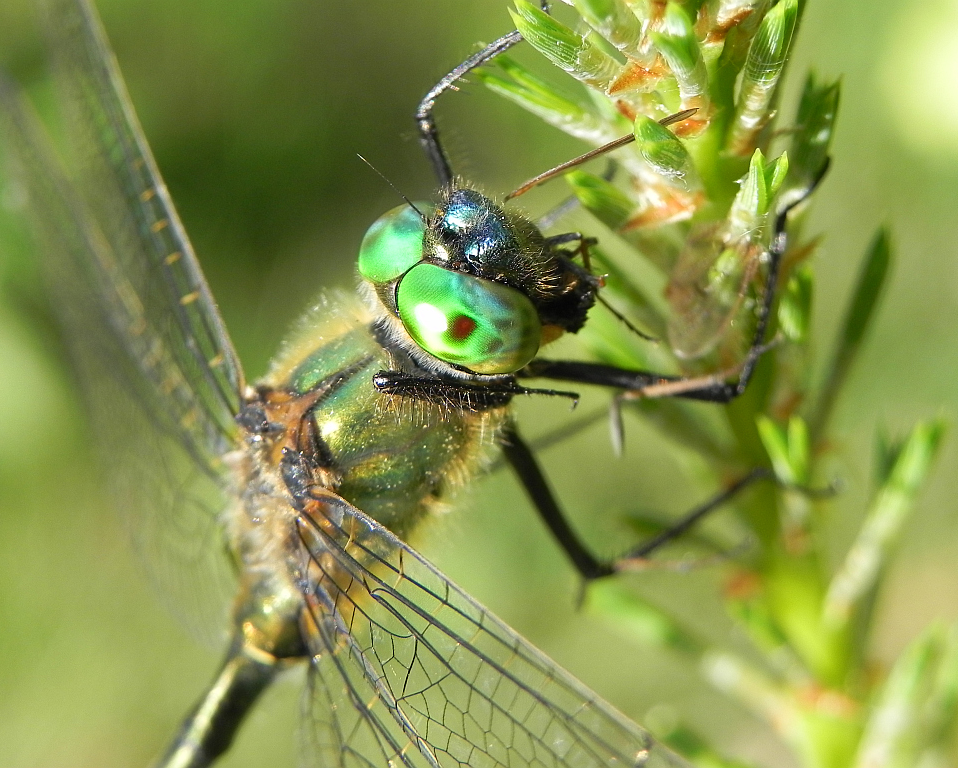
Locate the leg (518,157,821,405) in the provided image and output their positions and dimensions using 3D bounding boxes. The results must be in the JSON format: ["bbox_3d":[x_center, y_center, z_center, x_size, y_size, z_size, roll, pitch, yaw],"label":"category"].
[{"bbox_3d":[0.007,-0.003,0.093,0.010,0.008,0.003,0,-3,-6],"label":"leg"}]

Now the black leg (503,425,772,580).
[{"bbox_3d":[0.005,0.004,0.096,0.009,0.005,0.003,5,-4,-9],"label":"black leg"}]

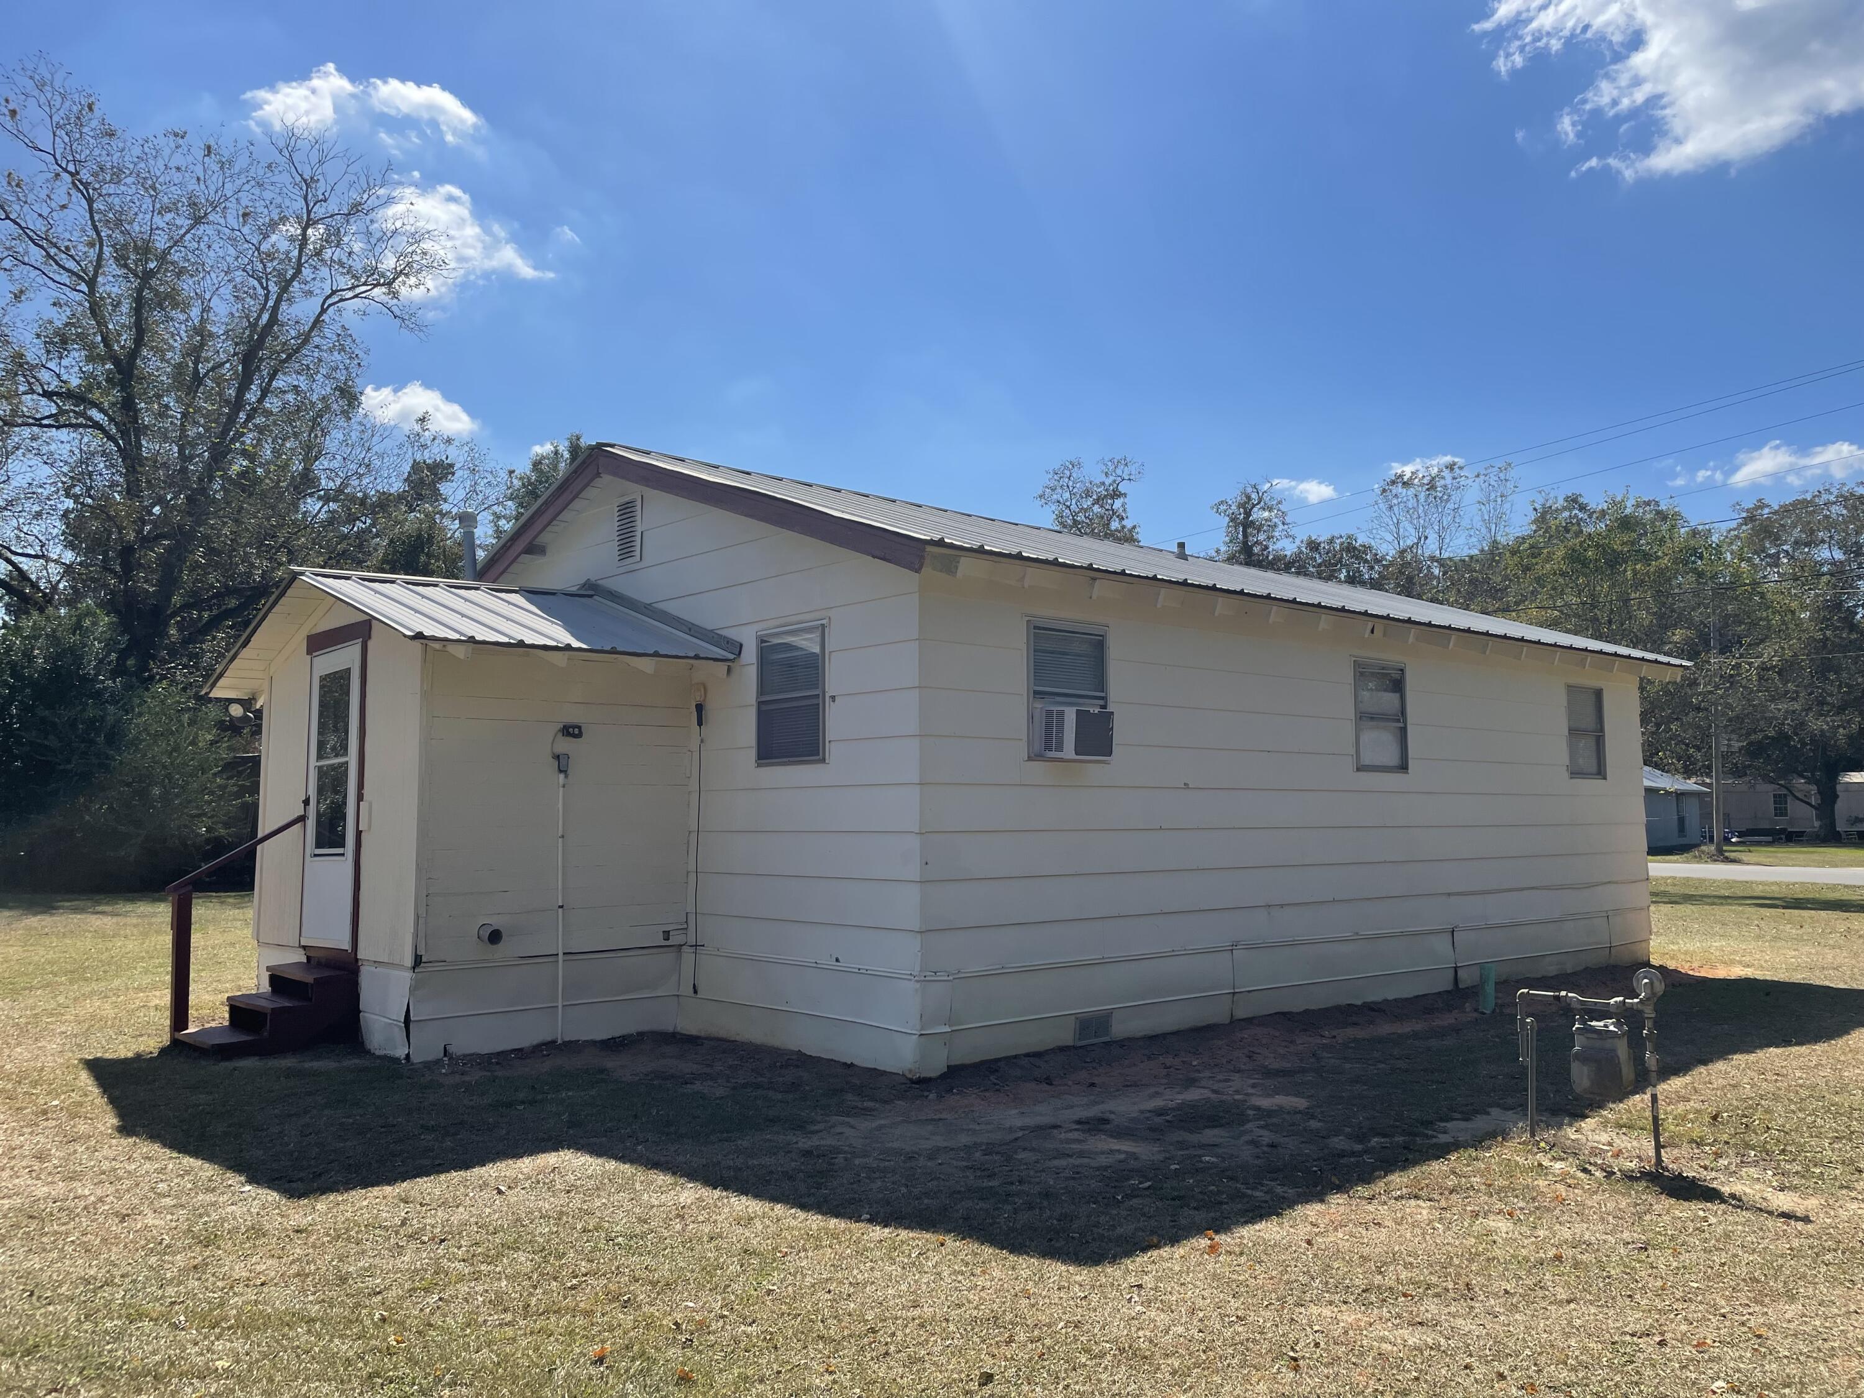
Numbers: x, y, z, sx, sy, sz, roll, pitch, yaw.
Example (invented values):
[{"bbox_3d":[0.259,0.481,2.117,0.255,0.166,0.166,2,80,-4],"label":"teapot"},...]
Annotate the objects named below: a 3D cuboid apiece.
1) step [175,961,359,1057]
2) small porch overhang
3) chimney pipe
[{"bbox_3d":[-4.299,1.988,9.014,0.860,0.460,0.820,4,-7,-42],"label":"step"},{"bbox_3d":[-3.446,-0.519,10.085,2.230,0.840,3.840,4,-7,-42],"label":"small porch overhang"},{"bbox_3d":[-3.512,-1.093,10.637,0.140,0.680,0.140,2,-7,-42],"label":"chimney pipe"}]

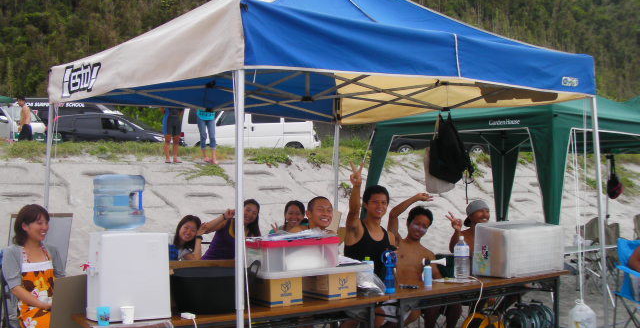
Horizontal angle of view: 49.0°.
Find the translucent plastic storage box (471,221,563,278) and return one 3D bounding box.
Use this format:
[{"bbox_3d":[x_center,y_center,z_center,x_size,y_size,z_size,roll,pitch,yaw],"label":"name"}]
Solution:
[{"bbox_3d":[1.537,0.656,5.430,0.639,0.367,0.329,1,-1,-35],"label":"translucent plastic storage box"}]

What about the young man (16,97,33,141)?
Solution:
[{"bbox_3d":[-7.440,-0.855,17.700,0.420,1.690,0.480,0,-1,-11],"label":"young man"}]

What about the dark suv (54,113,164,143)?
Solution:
[{"bbox_3d":[-7.300,-0.890,24.000,4.650,1.650,1.750,0,-1,2],"label":"dark suv"}]

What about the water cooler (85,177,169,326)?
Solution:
[{"bbox_3d":[-1.055,0.435,3.860,0.390,0.765,0.320,0,0,-26],"label":"water cooler"}]

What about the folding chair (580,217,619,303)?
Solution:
[{"bbox_3d":[2.970,0.970,7.450,0.520,0.860,0.560,0,0,20],"label":"folding chair"}]

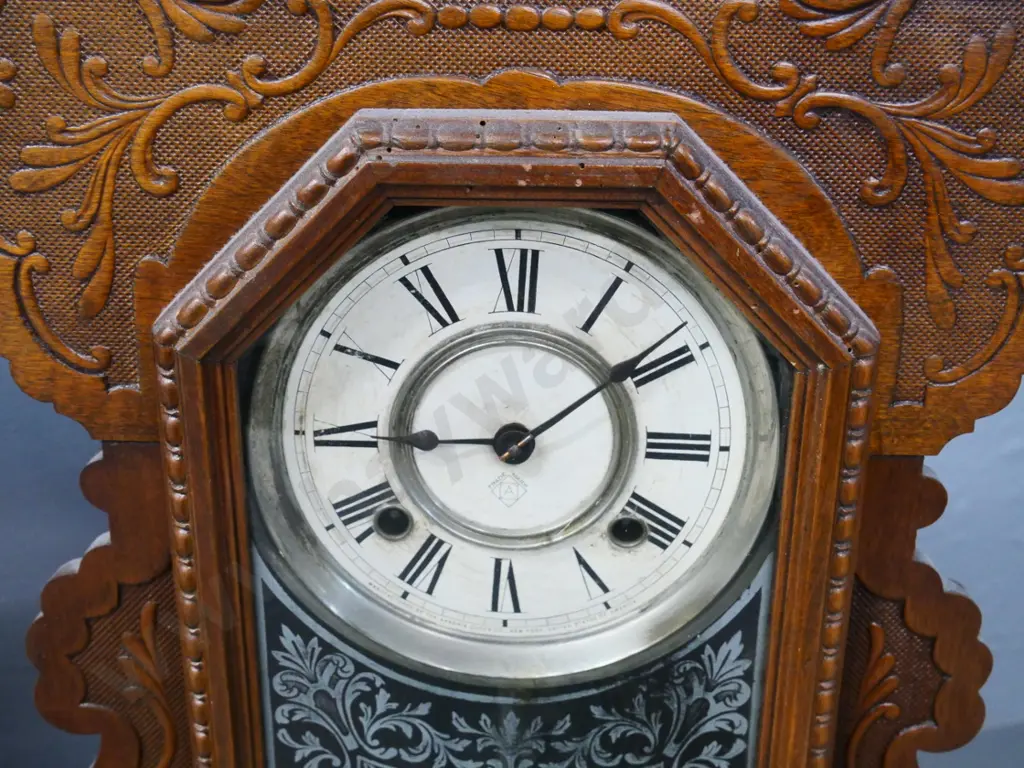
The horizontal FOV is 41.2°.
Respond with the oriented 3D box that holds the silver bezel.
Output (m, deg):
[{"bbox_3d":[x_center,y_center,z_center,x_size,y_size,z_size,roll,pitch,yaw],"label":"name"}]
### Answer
[{"bbox_3d":[0.000,0.020,0.398,0.153,0.153,0.014,1,21,2],"label":"silver bezel"}]

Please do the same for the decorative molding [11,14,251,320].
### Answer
[{"bbox_3d":[-0.102,-0.057,0.367,0.067,0.083,0.008,1,22,2],"label":"decorative molding"}]

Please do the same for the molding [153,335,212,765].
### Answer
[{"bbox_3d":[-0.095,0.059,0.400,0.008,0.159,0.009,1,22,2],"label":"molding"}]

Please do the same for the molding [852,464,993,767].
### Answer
[{"bbox_3d":[0.129,0.075,0.433,0.050,0.120,0.012,1,22,2],"label":"molding"}]

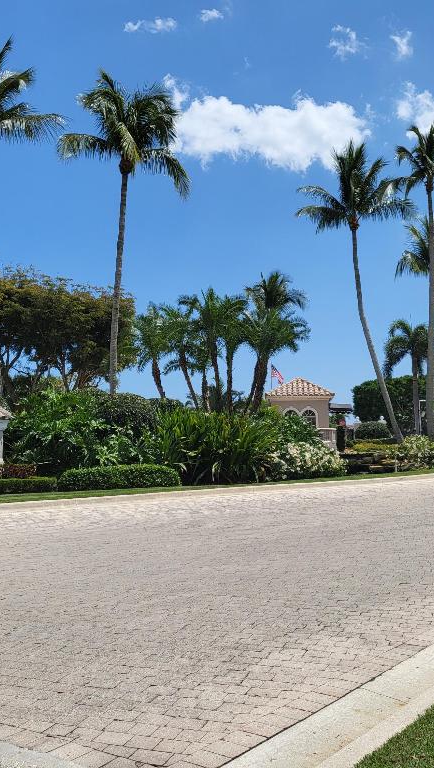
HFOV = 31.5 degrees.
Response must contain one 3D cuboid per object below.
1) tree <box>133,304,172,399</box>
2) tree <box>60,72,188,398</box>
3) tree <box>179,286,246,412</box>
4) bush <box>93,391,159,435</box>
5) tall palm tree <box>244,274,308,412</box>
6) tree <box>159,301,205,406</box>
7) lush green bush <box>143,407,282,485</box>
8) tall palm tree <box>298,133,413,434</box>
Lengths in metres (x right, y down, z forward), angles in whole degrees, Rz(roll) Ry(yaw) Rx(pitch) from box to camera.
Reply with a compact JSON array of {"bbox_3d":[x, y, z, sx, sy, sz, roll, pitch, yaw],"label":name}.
[{"bbox_3d":[-2.316,-0.043,28.047,1.700,5.750,1.800,0,-3,0],"label":"tree"},{"bbox_3d":[-3.536,-4.625,29.395,4.967,15.180,4.800,-1,-4,0],"label":"tree"},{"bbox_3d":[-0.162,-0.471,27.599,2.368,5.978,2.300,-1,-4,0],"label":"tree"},{"bbox_3d":[-3.125,1.380,26.270,2.323,2.320,2.200,-1,-4,0],"label":"bush"},{"bbox_3d":[2.408,-0.900,31.135,2.671,7.318,2.500,-1,-4,0],"label":"tall palm tree"},{"bbox_3d":[-1.320,-0.261,28.588,1.800,5.592,1.900,-1,-4,0],"label":"tree"},{"bbox_3d":[-0.140,1.932,23.823,4.150,2.346,3.000,-1,-4,0],"label":"lush green bush"},{"bbox_3d":[5.962,-4.124,33.362,5.116,13.196,4.900,-1,-4,0],"label":"tall palm tree"}]

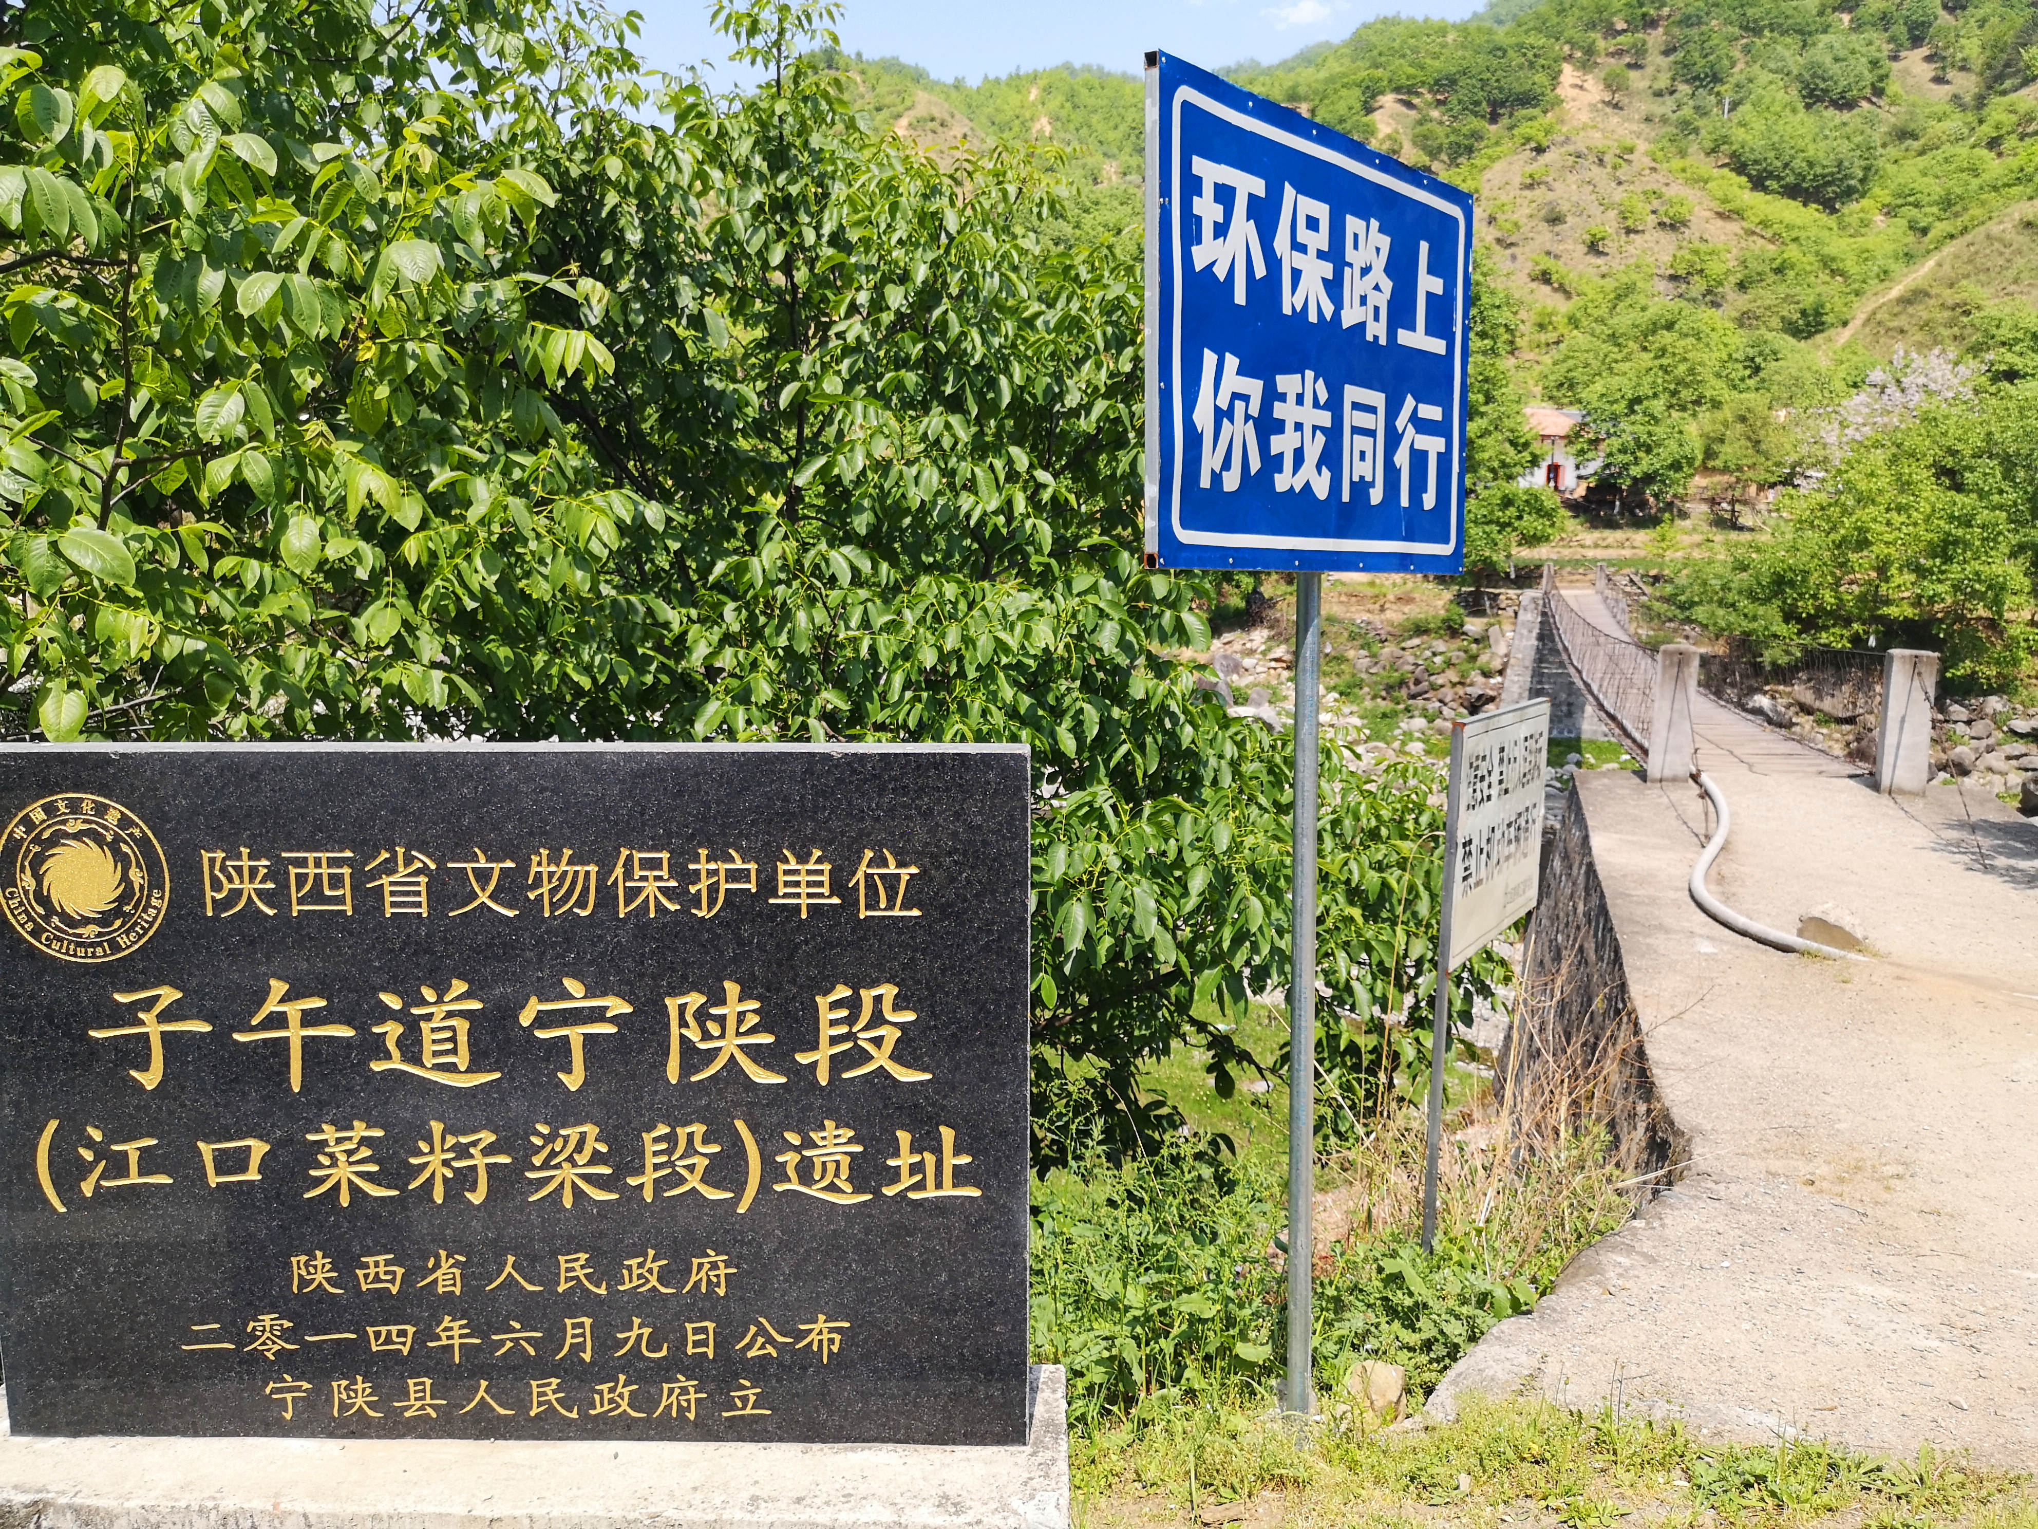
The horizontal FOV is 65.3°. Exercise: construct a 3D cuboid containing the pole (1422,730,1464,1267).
[{"bbox_3d":[1.122,0.617,4.207,0.027,1.459,0.027,5,8,30],"label":"pole"}]

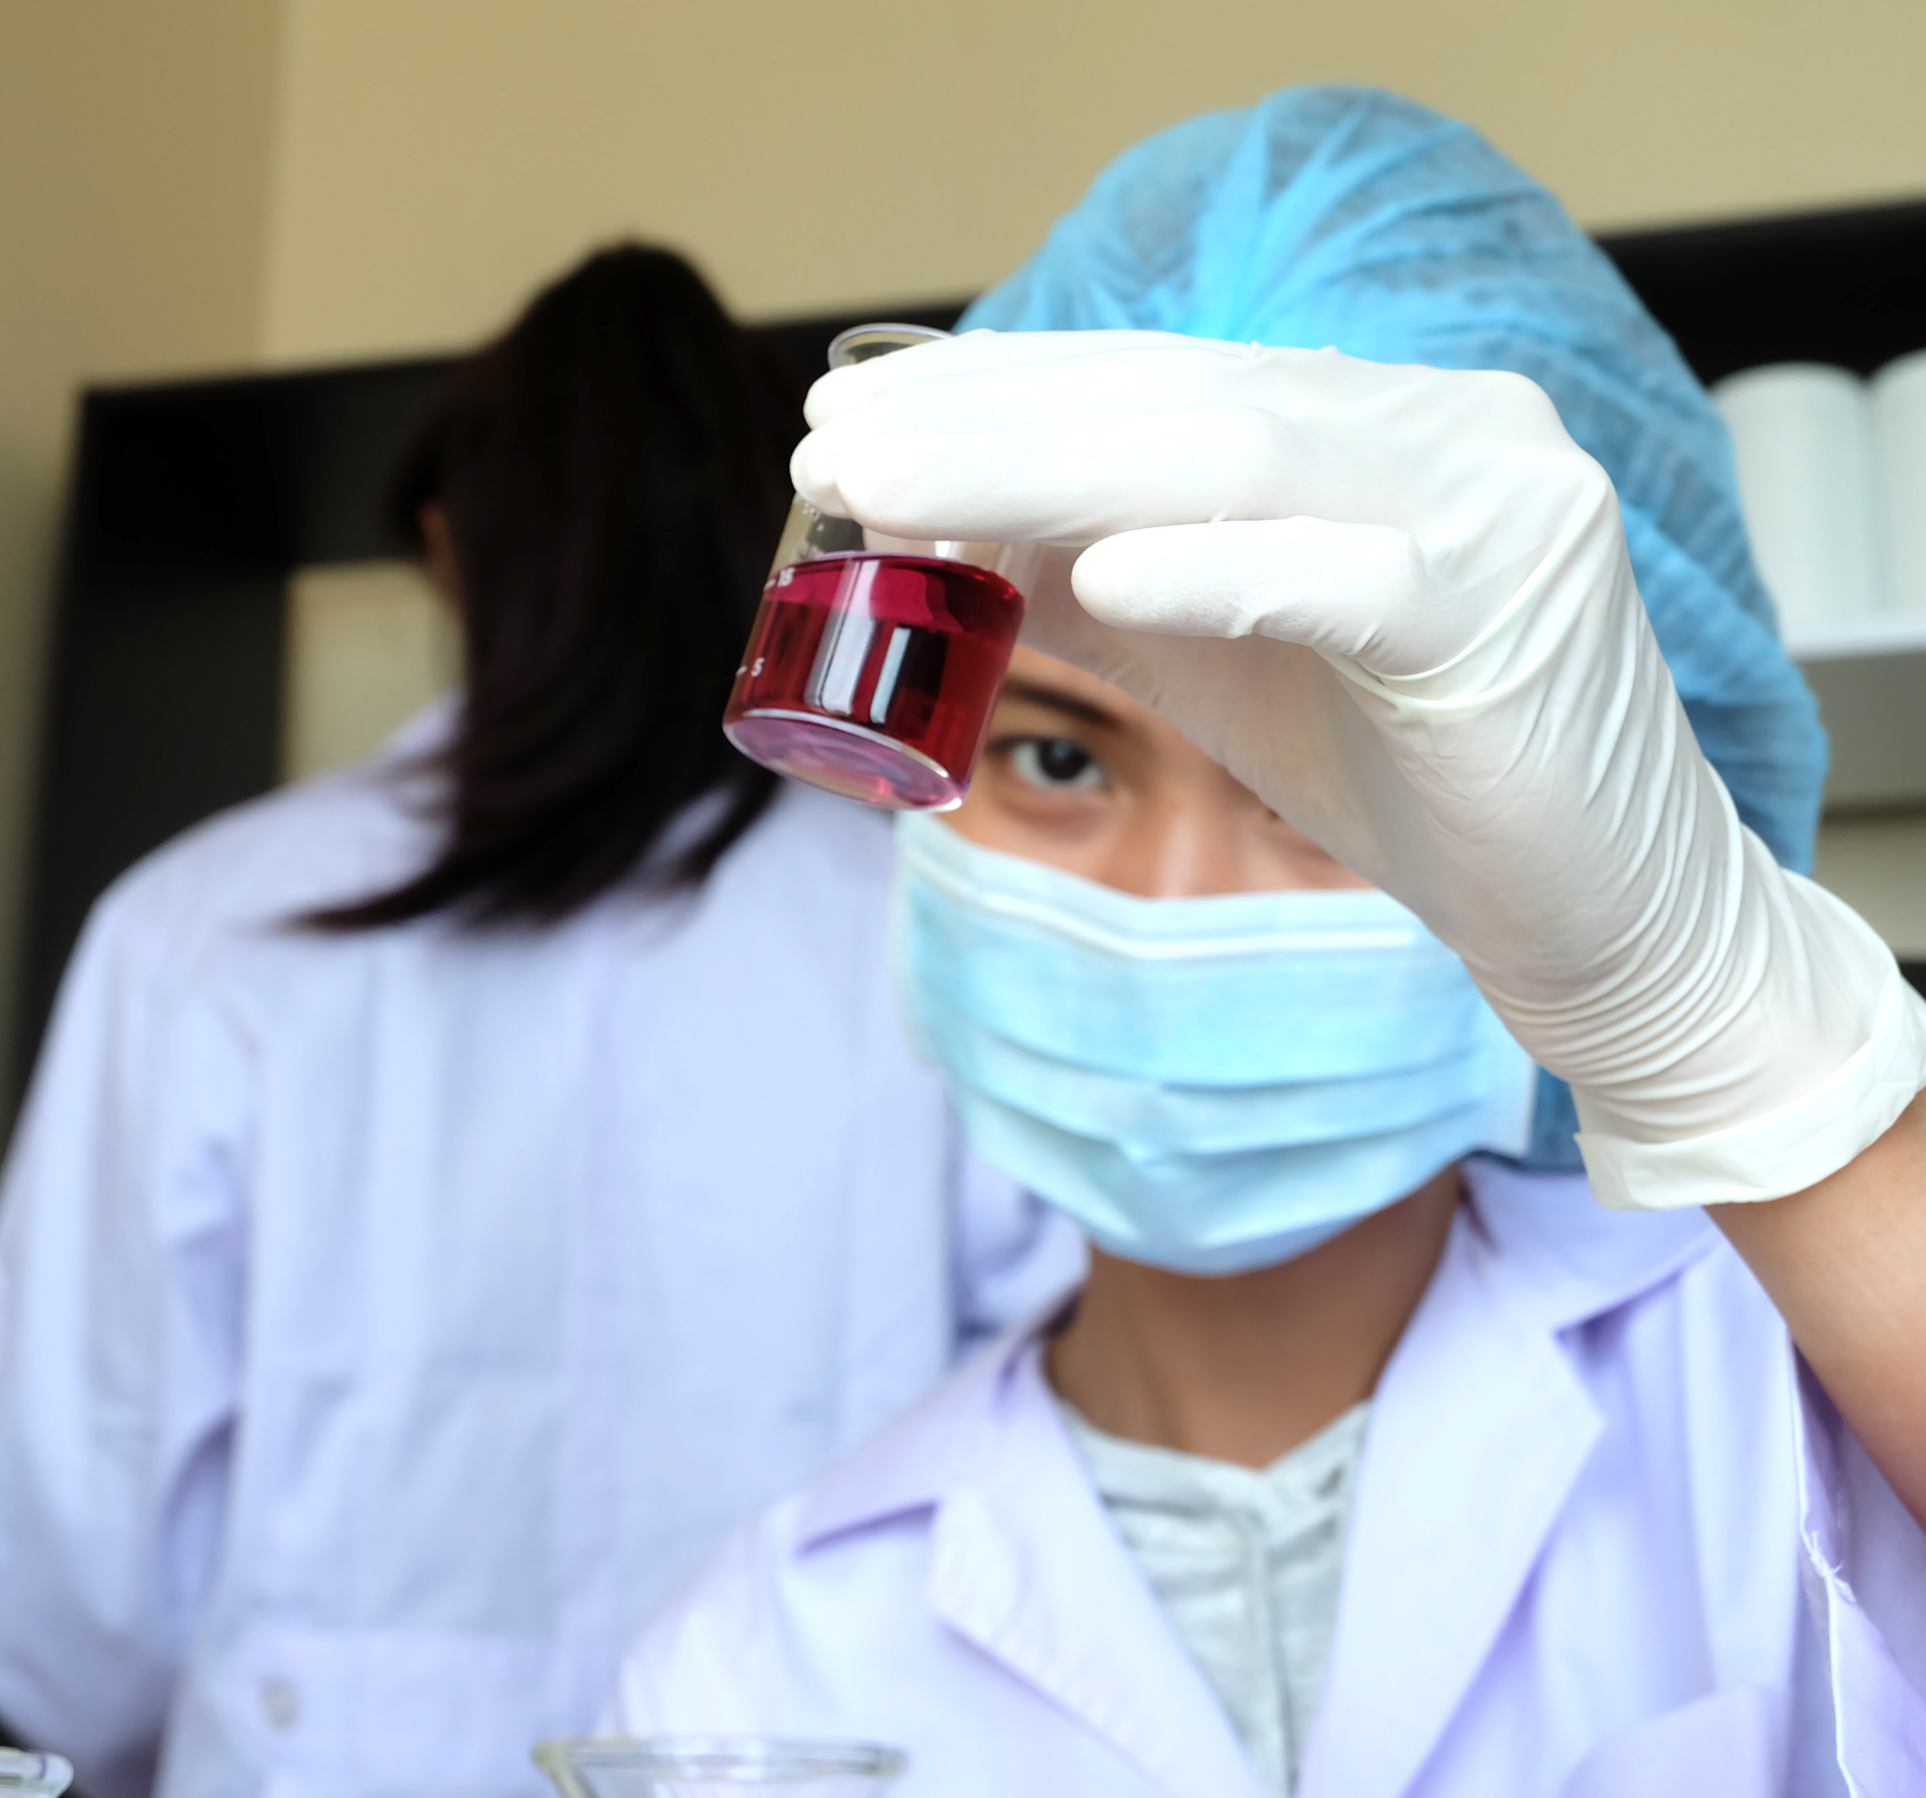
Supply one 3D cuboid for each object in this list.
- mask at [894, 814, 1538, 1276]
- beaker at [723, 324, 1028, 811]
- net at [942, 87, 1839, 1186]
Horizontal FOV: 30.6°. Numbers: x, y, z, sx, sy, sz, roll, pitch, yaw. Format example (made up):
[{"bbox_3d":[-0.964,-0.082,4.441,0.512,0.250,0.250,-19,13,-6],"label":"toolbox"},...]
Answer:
[{"bbox_3d":[0.058,0.035,0.820,0.150,0.100,0.085,6,6,7],"label":"mask"},{"bbox_3d":[-0.008,-0.044,0.476,0.037,0.053,0.036,15,-16,4],"label":"beaker"},{"bbox_3d":[0.105,-0.075,0.917,0.235,0.270,0.250,6,3,10],"label":"net"}]

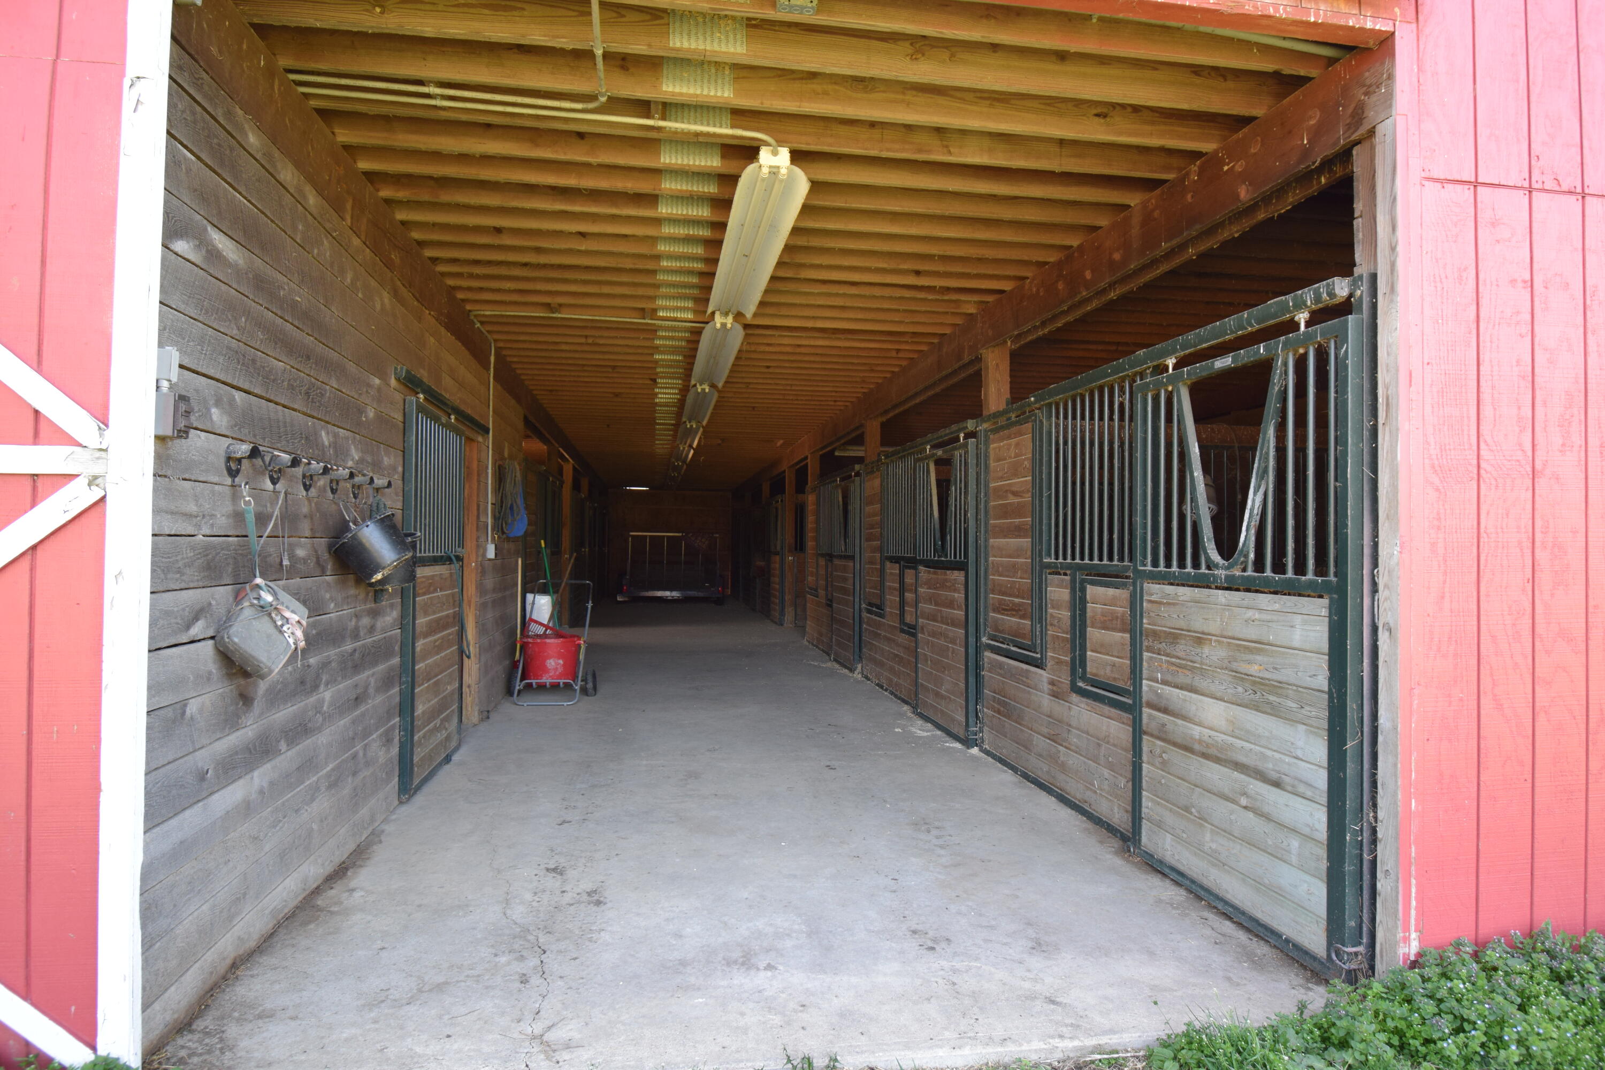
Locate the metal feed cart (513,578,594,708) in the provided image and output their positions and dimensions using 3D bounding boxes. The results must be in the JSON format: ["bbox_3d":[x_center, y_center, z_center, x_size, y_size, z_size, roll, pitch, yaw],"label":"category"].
[{"bbox_3d":[-2.253,0.967,8.509,0.720,1.060,0.720,1,-1,-9],"label":"metal feed cart"}]

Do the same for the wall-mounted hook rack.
[{"bbox_3d":[-1.911,-0.222,3.807,0.090,0.150,1.680,1,-1,-9],"label":"wall-mounted hook rack"}]

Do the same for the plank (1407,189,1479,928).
[{"bbox_3d":[2.056,0.084,3.001,0.222,2.435,0.025,1,-1,-9],"label":"plank"}]

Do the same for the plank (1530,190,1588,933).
[{"bbox_3d":[2.465,0.090,3.064,0.203,2.435,0.025,1,-1,-9],"label":"plank"}]

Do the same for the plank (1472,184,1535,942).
[{"bbox_3d":[2.265,0.087,3.033,0.203,2.435,0.025,1,-1,-9],"label":"plank"}]

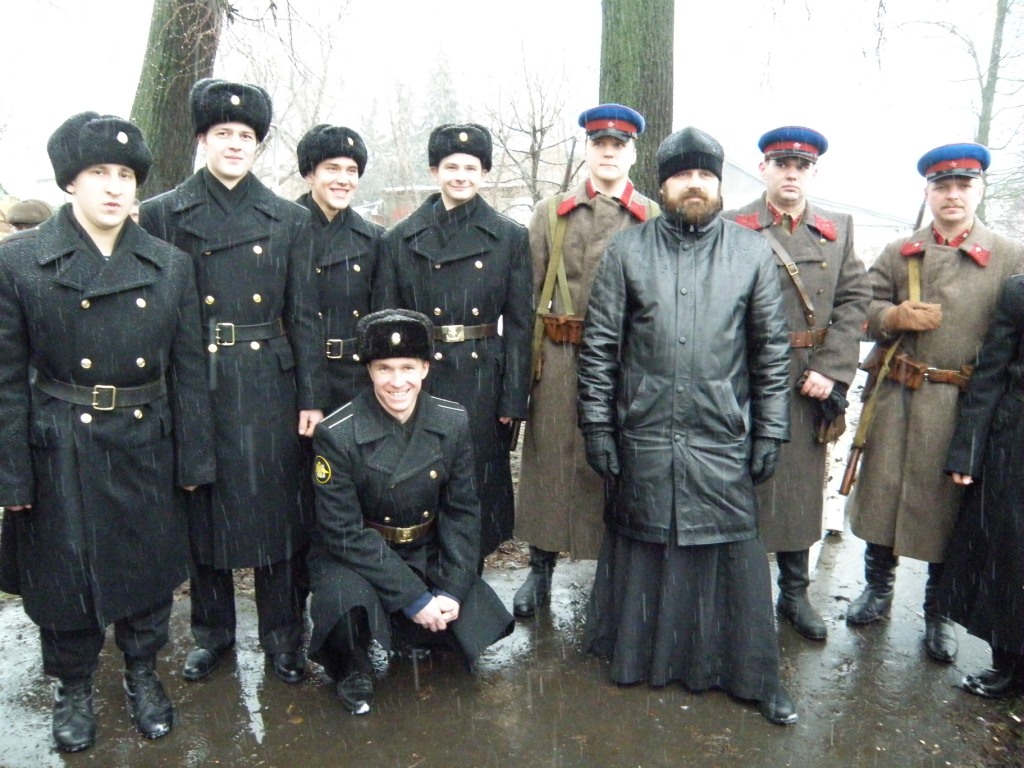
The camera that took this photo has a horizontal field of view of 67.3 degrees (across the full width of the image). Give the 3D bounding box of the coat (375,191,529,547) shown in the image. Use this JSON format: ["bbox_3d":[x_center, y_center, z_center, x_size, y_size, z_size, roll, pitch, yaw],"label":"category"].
[{"bbox_3d":[-0.217,-0.002,2.859,0.570,1.350,0.360,-1,10,-5],"label":"coat"}]

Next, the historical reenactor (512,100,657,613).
[{"bbox_3d":[0.303,-0.038,2.822,0.600,1.870,0.440,1,10,4],"label":"historical reenactor"}]

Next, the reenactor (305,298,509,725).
[{"bbox_3d":[-0.329,0.349,2.493,0.620,1.200,0.680,0,10,-6],"label":"reenactor"}]

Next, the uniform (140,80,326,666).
[{"bbox_3d":[-0.903,0.043,2.502,0.590,1.939,0.380,-3,10,-17],"label":"uniform"}]

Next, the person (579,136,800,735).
[{"bbox_3d":[0.548,0.134,2.415,0.660,1.789,0.470,2,10,13],"label":"person"}]

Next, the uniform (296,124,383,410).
[{"bbox_3d":[-0.610,0.061,2.743,0.560,1.800,0.380,-4,13,-18],"label":"uniform"}]

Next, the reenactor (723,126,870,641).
[{"bbox_3d":[1.037,0.028,2.833,0.600,1.860,0.400,3,10,16],"label":"reenactor"}]

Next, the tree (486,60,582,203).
[{"bbox_3d":[0.342,-2.492,10.735,1.700,4.100,1.600,1,9,0],"label":"tree"}]

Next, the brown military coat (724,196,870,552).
[{"bbox_3d":[1.011,-0.019,2.793,0.560,1.300,0.400,3,10,15],"label":"brown military coat"}]

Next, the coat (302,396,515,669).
[{"bbox_3d":[-0.357,0.516,2.581,0.660,0.980,0.600,-3,10,-18],"label":"coat"}]

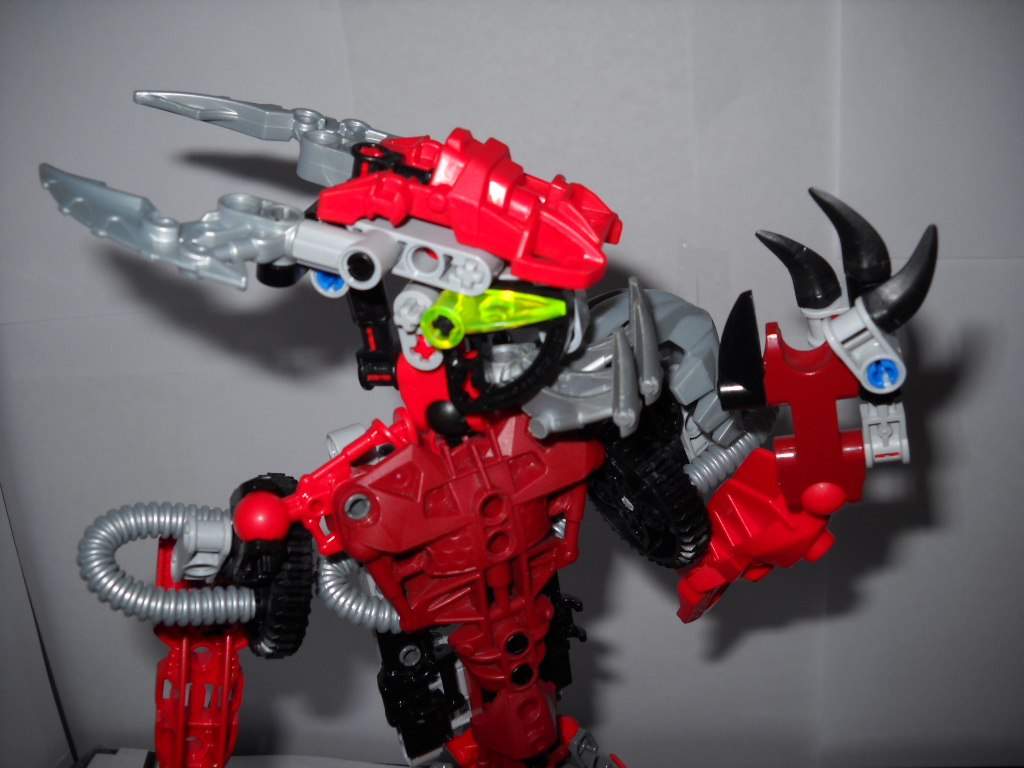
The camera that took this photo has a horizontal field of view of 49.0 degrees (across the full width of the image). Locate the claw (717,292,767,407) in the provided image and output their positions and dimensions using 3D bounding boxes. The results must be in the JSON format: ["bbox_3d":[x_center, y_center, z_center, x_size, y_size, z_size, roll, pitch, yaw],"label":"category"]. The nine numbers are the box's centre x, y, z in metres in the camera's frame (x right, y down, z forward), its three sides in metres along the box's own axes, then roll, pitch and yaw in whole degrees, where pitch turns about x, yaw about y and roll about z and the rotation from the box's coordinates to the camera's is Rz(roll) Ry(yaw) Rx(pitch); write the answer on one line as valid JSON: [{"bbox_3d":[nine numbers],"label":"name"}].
[{"bbox_3d":[0.042,-0.006,0.203,0.009,0.022,0.009,4,7,0],"label":"claw"}]

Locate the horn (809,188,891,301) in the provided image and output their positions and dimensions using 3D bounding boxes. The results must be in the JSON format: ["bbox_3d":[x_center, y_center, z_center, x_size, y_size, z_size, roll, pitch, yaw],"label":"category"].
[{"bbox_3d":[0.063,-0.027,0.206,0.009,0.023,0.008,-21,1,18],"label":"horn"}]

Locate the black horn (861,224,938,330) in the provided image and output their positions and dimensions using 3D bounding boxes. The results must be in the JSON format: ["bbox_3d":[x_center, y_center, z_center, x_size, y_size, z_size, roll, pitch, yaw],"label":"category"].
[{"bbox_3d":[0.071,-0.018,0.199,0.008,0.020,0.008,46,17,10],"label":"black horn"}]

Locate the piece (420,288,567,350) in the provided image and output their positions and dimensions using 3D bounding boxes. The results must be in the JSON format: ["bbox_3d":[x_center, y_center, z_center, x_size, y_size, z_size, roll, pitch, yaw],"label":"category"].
[{"bbox_3d":[-0.003,-0.012,0.193,0.025,0.008,0.008,-1,37,23],"label":"piece"}]

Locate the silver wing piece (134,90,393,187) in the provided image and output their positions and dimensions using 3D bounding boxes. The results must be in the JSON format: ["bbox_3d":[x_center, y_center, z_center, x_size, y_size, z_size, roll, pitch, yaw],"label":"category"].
[{"bbox_3d":[-0.050,-0.050,0.219,0.053,0.009,0.019,16,42,9],"label":"silver wing piece"}]

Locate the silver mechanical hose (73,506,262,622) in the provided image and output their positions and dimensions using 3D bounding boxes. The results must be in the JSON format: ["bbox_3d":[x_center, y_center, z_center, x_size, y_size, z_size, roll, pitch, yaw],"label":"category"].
[{"bbox_3d":[-0.065,0.034,0.211,0.035,0.024,0.008,0,-19,0],"label":"silver mechanical hose"}]

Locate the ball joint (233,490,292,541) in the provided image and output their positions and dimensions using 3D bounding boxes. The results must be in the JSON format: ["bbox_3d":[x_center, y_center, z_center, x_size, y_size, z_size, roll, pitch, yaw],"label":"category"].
[{"bbox_3d":[-0.046,0.025,0.206,0.010,0.010,0.010,-2,13,0],"label":"ball joint"}]

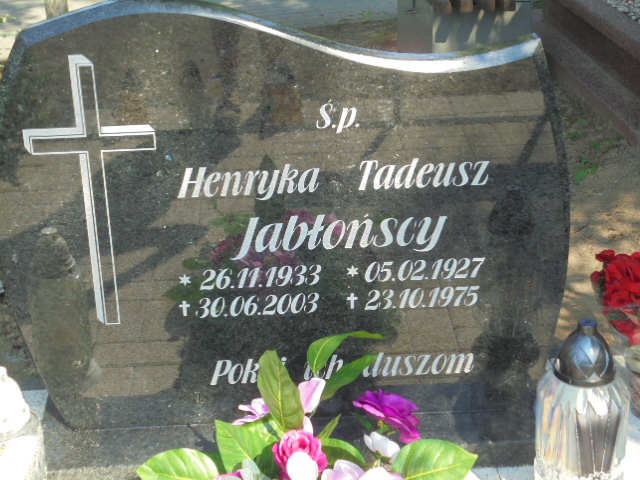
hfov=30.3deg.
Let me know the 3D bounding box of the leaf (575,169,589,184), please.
[{"bbox_3d":[0.740,-0.180,3.350,0.041,0.036,0.038,-2,21,0],"label":"leaf"}]

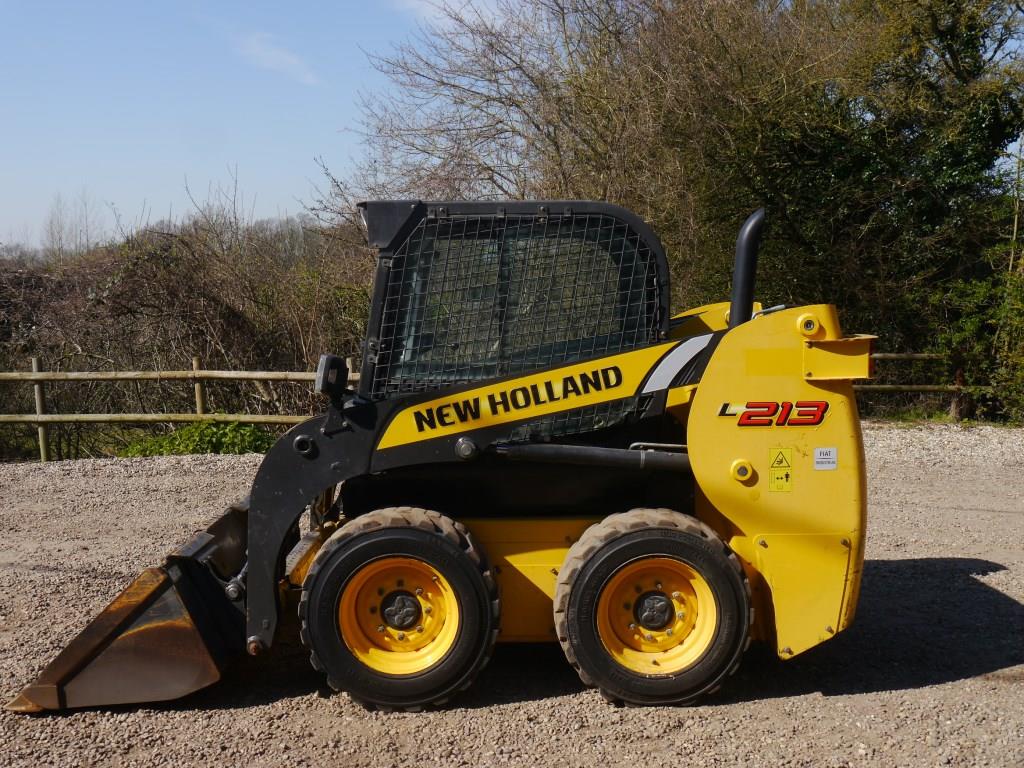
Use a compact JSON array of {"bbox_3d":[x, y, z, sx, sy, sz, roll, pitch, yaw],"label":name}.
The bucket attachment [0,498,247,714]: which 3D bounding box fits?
[{"bbox_3d":[-1.481,0.869,4.668,0.840,0.575,1.460,0,5,-1],"label":"bucket attachment"}]

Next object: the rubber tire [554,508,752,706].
[{"bbox_3d":[0.538,0.852,4.095,0.750,0.745,0.250,0,5,-1],"label":"rubber tire"}]

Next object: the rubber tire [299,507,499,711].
[{"bbox_3d":[-0.424,0.853,4.080,0.755,0.755,0.250,0,5,-1],"label":"rubber tire"}]

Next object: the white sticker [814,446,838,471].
[{"bbox_3d":[1.164,0.278,3.940,0.087,0.082,0.004,0,5,-1],"label":"white sticker"}]

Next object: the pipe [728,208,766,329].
[{"bbox_3d":[0.973,-0.462,4.410,0.140,0.525,0.088,0,5,-1],"label":"pipe"}]

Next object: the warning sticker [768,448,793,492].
[{"bbox_3d":[0.995,0.321,3.942,0.086,0.160,0.004,0,5,-1],"label":"warning sticker"}]

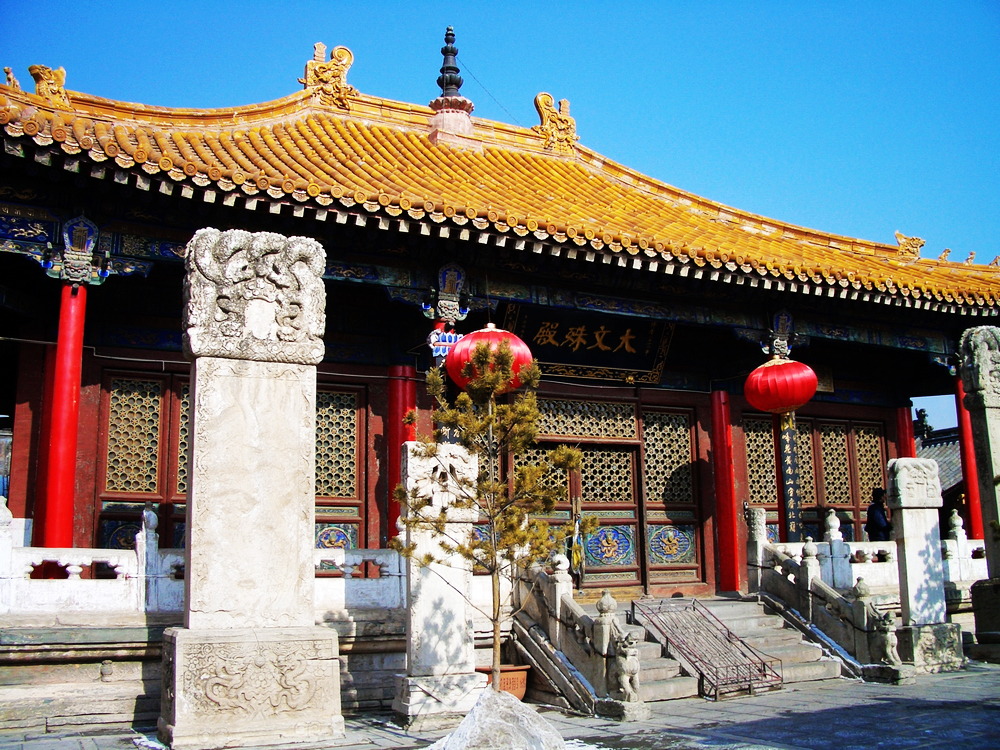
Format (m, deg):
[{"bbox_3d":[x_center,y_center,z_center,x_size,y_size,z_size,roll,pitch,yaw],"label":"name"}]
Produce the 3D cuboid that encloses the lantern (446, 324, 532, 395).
[{"bbox_3d":[-0.114,-0.208,12.640,1.080,0.870,1.080,-1,-11,0],"label":"lantern"}]

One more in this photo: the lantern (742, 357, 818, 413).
[{"bbox_3d":[3.993,0.157,14.394,1.017,0.803,1.017,4,-13,-26],"label":"lantern"}]

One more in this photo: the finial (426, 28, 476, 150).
[{"bbox_3d":[-1.029,-5.984,20.827,0.970,2.750,0.970,-1,-11,0],"label":"finial"}]

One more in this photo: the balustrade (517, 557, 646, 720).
[{"bbox_3d":[0.869,2.888,11.429,0.380,1.801,2.119,4,-13,-26],"label":"balustrade"}]

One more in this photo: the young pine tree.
[{"bbox_3d":[-0.062,1.046,7.425,1.400,2.600,1.400,-1,-11,0],"label":"young pine tree"}]

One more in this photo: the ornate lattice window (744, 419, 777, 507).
[{"bbox_3d":[4.243,1.415,16.394,0.611,1.374,0.080,4,-13,-26],"label":"ornate lattice window"}]

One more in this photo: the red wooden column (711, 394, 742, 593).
[{"bbox_3d":[3.571,1.838,15.965,0.370,3.237,0.370,4,-13,-26],"label":"red wooden column"}]

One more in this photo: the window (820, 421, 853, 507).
[{"bbox_3d":[5.683,1.502,17.111,0.656,1.388,0.080,4,-13,-26],"label":"window"}]

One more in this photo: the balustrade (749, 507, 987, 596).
[{"bbox_3d":[5.906,2.655,15.476,5.395,1.222,0.260,4,-13,-26],"label":"balustrade"}]

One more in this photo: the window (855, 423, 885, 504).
[{"bbox_3d":[6.587,1.604,18.011,0.637,1.417,0.080,4,-13,-26],"label":"window"}]

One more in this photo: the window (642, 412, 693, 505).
[{"bbox_3d":[2.659,1.298,15.948,0.887,1.417,0.080,4,-13,-26],"label":"window"}]

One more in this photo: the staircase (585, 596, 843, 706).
[{"bbox_3d":[2.131,3.242,12.028,3.510,0.959,1.620,4,-13,-26],"label":"staircase"}]

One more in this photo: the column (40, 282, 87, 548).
[{"bbox_3d":[-4.639,0.752,10.783,0.277,3.588,0.277,4,-13,-26],"label":"column"}]

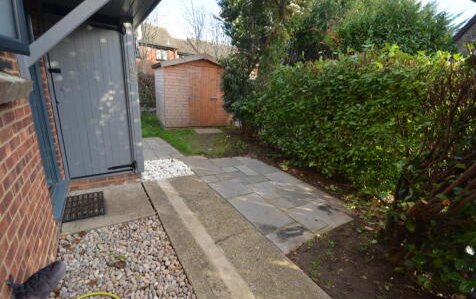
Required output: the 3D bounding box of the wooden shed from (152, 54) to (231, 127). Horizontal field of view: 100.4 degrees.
[{"bbox_3d":[-1.495,-1.932,6.654,2.200,2.120,1.650,-5,18,-31],"label":"wooden shed"}]

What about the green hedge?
[{"bbox_3d":[1.559,-0.626,3.760,0.900,1.800,3.800,-7,19,-35],"label":"green hedge"}]

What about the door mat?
[{"bbox_3d":[-1.884,0.684,2.444,0.380,0.020,0.610,-7,19,-35],"label":"door mat"}]

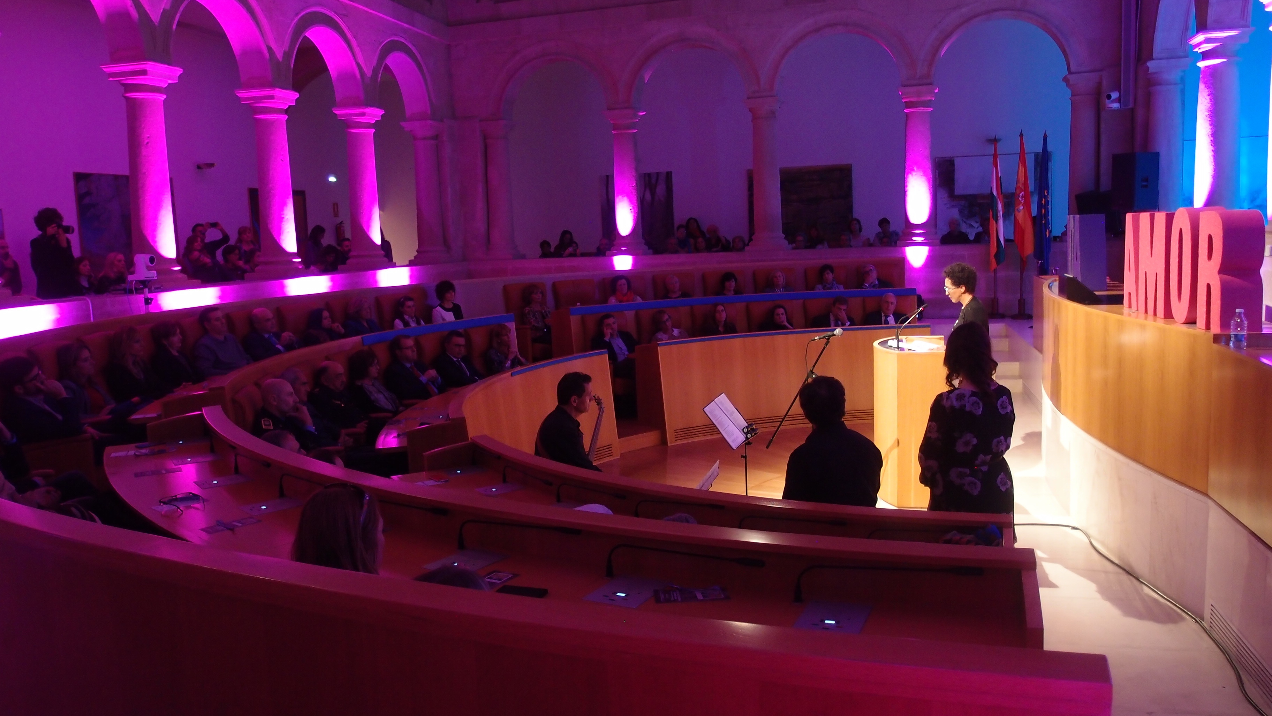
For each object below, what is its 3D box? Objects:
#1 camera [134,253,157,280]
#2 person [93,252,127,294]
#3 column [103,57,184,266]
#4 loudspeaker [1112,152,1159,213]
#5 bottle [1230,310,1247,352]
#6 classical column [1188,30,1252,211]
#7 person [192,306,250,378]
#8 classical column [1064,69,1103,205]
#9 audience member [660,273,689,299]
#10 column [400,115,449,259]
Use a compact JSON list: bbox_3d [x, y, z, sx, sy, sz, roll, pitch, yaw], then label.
[{"bbox_3d":[-4.121,-0.764,8.603,0.190,0.215,0.170,-1,7,10],"label":"camera"},{"bbox_3d":[-5.430,-0.475,11.025,0.720,1.300,0.520,-2,7,3],"label":"person"},{"bbox_3d":[-4.931,-1.864,10.494,0.593,2.193,0.593,0,7,15],"label":"column"},{"bbox_3d":[5.471,-1.927,11.273,0.360,0.655,0.370,-5,8,-22],"label":"loudspeaker"},{"bbox_3d":[2.372,-0.110,4.050,0.063,0.168,0.063,0,7,15],"label":"bottle"},{"bbox_3d":[6.356,-2.407,11.235,0.593,2.253,0.593,0,7,15],"label":"classical column"},{"bbox_3d":[-3.348,0.180,8.718,0.800,1.220,0.550,0,7,15],"label":"person"},{"bbox_3d":[6.285,-2.788,14.403,0.560,2.265,0.560,0,7,16],"label":"classical column"},{"bbox_3d":[0.540,-0.403,12.405,0.520,1.180,0.750,-4,7,-15],"label":"audience member"},{"bbox_3d":[-3.308,-2.649,16.449,0.533,2.253,0.576,0,7,15],"label":"column"}]

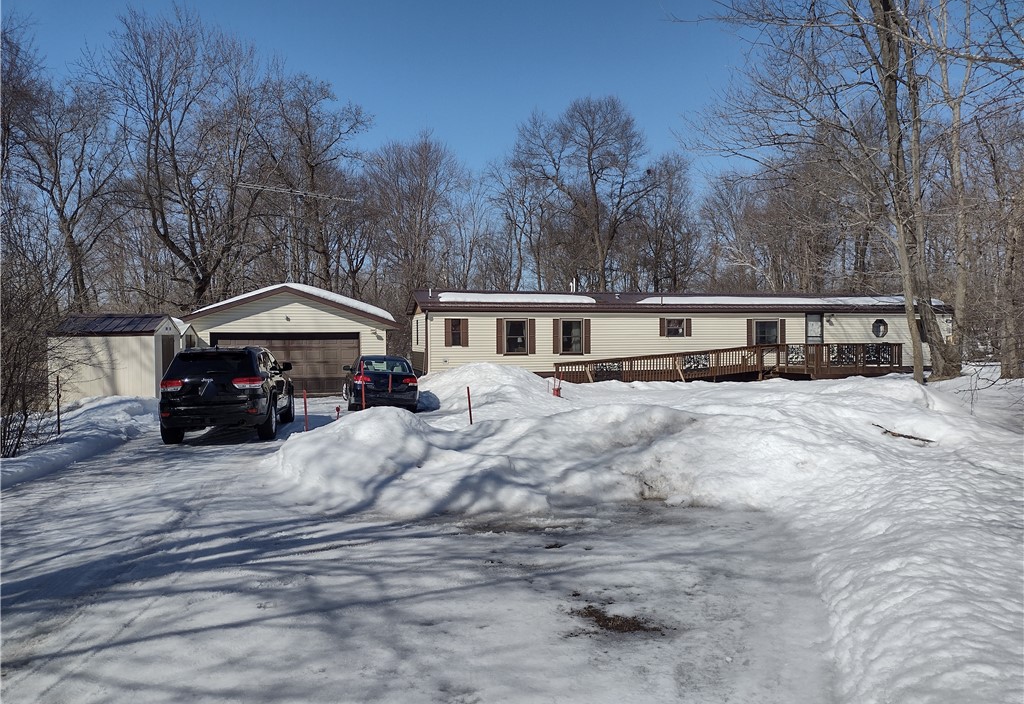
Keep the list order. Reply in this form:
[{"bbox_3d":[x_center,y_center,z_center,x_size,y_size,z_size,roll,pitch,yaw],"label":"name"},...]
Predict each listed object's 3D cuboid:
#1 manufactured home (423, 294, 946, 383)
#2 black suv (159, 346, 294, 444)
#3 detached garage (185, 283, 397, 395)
[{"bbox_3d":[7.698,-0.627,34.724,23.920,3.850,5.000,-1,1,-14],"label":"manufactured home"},{"bbox_3d":[-5.730,0.809,16.624,1.940,1.770,4.820,0,1,-9],"label":"black suv"},{"bbox_3d":[-8.610,-0.421,30.814,7.800,3.800,7.300,-1,1,-14],"label":"detached garage"}]

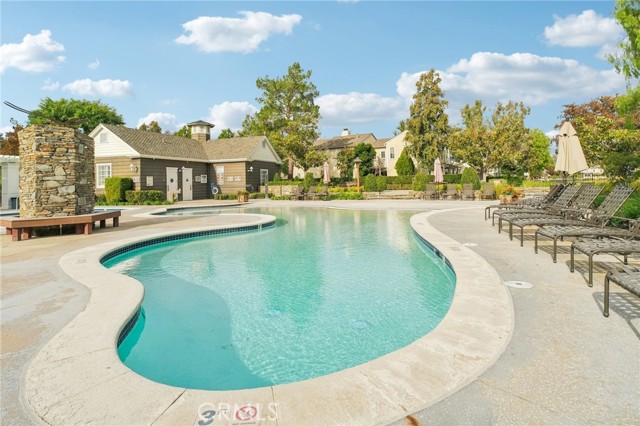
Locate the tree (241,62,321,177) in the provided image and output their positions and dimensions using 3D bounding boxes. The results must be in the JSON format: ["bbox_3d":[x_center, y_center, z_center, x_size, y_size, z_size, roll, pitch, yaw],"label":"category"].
[{"bbox_3d":[-3.644,-8.440,29.500,7.200,10.880,6.830,0,5,0],"label":"tree"}]

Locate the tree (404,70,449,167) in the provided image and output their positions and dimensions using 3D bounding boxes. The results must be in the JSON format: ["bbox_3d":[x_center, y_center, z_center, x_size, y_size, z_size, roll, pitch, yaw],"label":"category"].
[{"bbox_3d":[11.323,-9.303,34.000,4.800,12.000,4.800,0,5,0],"label":"tree"}]

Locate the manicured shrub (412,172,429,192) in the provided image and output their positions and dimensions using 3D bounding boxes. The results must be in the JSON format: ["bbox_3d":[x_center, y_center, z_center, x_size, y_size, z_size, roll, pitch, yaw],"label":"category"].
[{"bbox_3d":[7.228,-2.208,23.000,1.150,1.450,1.150,0,5,0],"label":"manicured shrub"}]

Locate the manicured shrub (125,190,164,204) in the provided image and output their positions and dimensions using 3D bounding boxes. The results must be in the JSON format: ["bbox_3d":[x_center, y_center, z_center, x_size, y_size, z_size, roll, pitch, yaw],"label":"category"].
[{"bbox_3d":[-9.162,-0.785,16.696,0.850,0.750,1.850,3,6,30],"label":"manicured shrub"}]

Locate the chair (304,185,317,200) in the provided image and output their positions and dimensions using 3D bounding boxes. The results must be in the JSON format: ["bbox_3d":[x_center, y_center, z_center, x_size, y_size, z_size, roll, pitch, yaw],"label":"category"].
[{"bbox_3d":[-0.604,-1.307,21.000,0.700,0.930,1.600,2,5,18],"label":"chair"}]

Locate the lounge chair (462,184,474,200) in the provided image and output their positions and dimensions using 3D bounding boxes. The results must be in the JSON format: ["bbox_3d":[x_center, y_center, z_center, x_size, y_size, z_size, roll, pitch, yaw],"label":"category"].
[{"bbox_3d":[9.811,-1.353,21.100,0.680,1.030,1.500,2,5,24],"label":"lounge chair"}]

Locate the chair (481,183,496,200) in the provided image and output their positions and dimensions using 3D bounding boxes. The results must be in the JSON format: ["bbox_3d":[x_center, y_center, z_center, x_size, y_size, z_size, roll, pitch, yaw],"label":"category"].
[{"bbox_3d":[11.117,-1.366,21.100,0.700,1.030,1.500,2,5,28],"label":"chair"}]

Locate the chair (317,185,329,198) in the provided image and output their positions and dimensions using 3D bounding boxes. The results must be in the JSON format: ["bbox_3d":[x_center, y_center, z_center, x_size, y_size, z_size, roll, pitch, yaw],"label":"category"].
[{"bbox_3d":[0.101,-1.385,21.600,0.680,1.030,1.500,2,5,25],"label":"chair"}]

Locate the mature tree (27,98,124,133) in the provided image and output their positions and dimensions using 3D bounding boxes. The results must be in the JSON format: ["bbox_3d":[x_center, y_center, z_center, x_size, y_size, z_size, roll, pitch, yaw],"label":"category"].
[{"bbox_3d":[-23.701,-6.446,31.000,8.000,8.800,8.000,-4,6,-37],"label":"mature tree"}]

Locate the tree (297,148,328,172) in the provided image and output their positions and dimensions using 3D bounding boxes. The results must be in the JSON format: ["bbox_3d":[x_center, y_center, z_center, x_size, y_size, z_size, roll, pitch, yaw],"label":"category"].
[{"bbox_3d":[-0.739,-3.595,27.792,2.600,3.800,2.600,0,5,0],"label":"tree"}]

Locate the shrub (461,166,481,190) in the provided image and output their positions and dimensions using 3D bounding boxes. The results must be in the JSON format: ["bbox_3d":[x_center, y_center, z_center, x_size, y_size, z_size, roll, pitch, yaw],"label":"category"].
[{"bbox_3d":[10.765,-2.429,22.875,1.400,1.700,1.400,0,5,0],"label":"shrub"}]

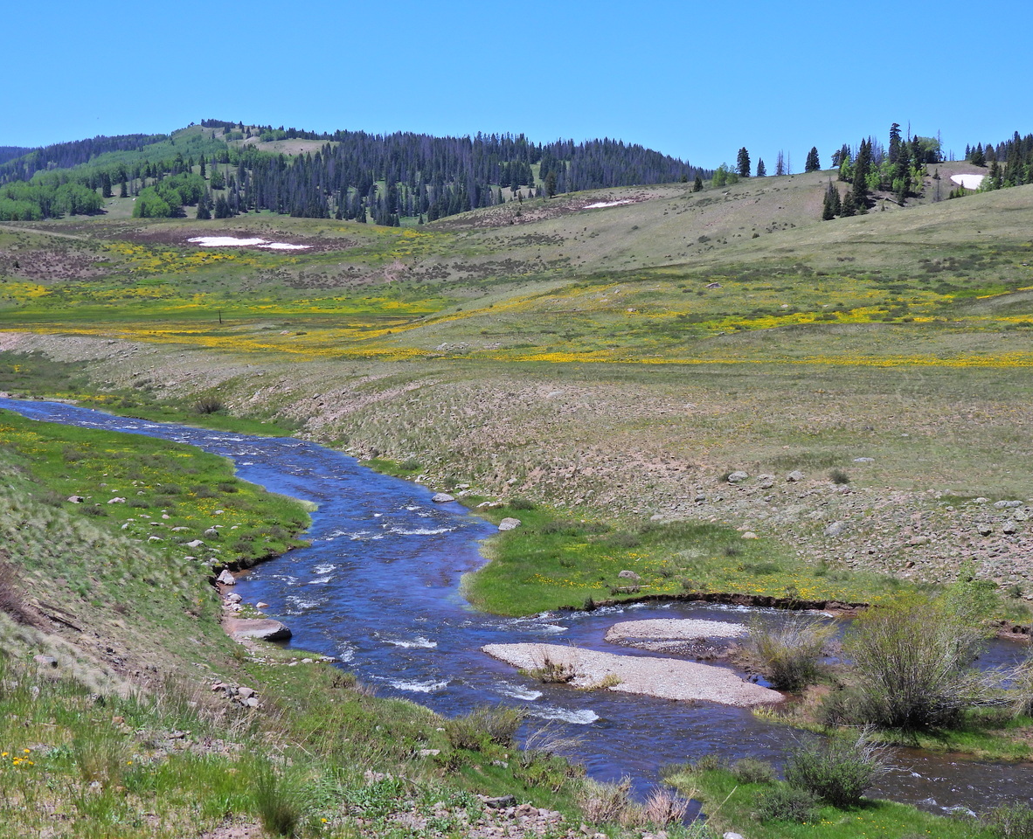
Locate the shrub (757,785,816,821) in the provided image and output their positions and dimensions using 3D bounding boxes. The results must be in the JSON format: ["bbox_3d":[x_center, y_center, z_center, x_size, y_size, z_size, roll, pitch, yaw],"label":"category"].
[{"bbox_3d":[4.763,6.786,31.400,1.030,0.580,0.880,0,4,0],"label":"shrub"}]

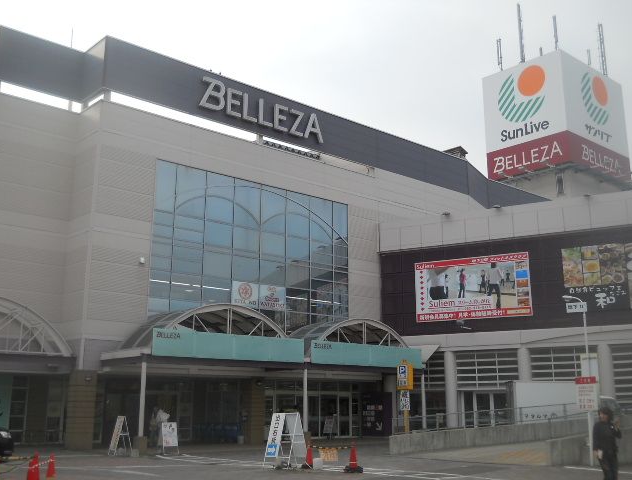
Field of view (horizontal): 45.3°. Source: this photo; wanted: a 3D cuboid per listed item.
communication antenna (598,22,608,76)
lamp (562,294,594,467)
[{"bbox_3d":[24.438,-16.225,64.490,0.400,4.787,0.400,11,-16,-41],"label":"communication antenna"},{"bbox_3d":[7.138,3.829,20.841,0.680,4.595,0.200,-5,-14,22],"label":"lamp"}]

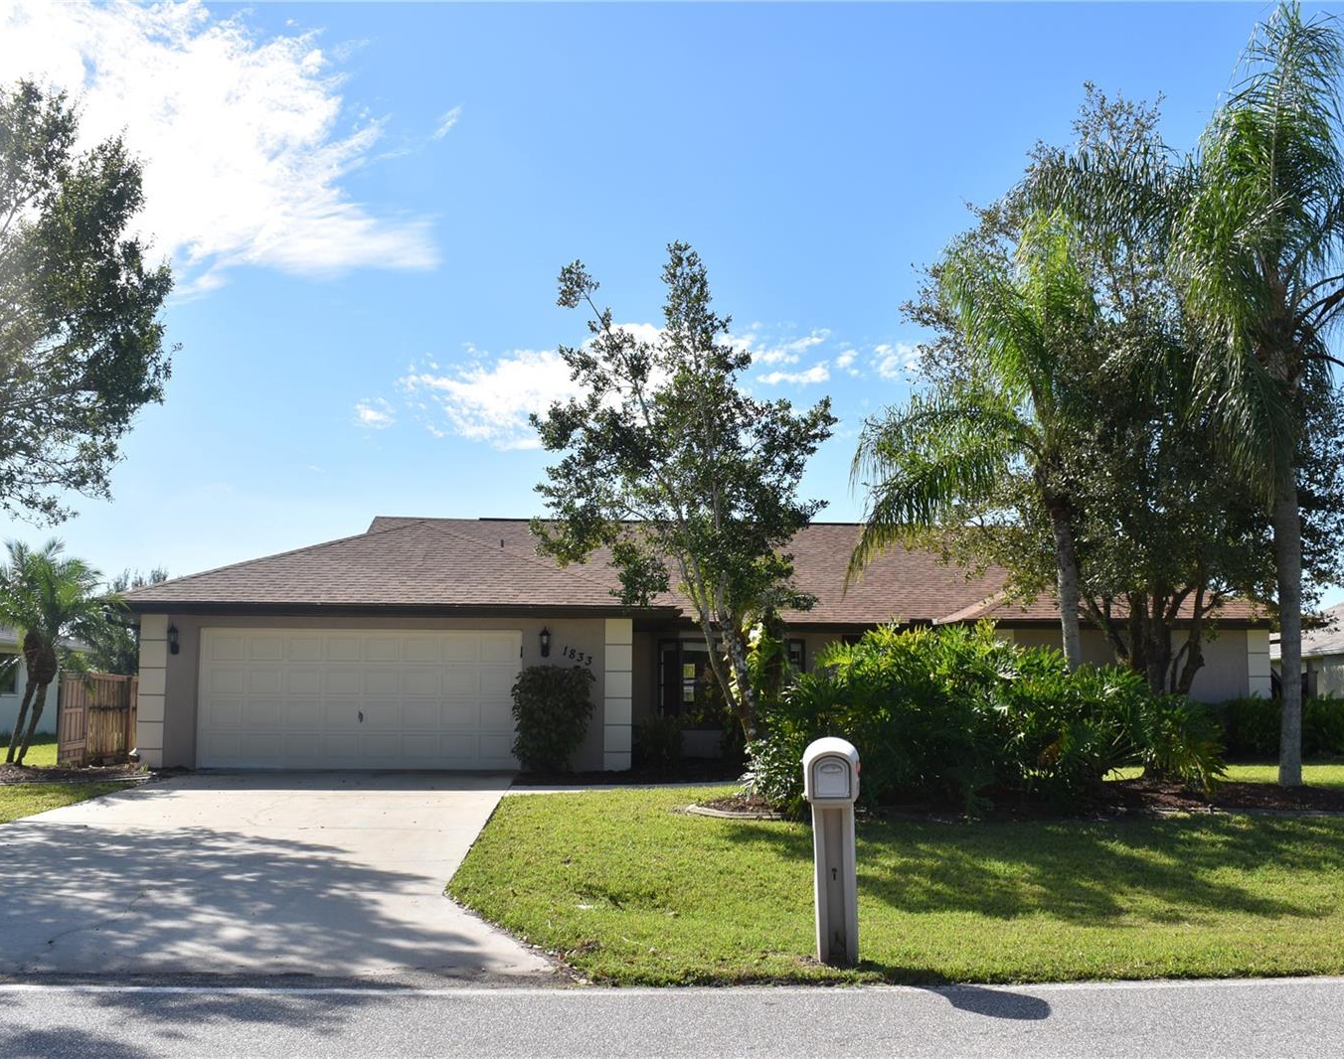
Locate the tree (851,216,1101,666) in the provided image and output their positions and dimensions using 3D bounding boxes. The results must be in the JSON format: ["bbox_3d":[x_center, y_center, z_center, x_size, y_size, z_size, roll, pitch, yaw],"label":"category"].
[{"bbox_3d":[4.007,-0.439,18.296,3.379,7.708,3.500,1,-6,-3],"label":"tree"}]

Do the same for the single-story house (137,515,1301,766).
[{"bbox_3d":[1.016,1.978,29.493,19.200,5.150,17.500,1,-6,-3],"label":"single-story house"}]

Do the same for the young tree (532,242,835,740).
[{"bbox_3d":[0.182,-0.228,17.768,3.853,7.151,3.700,1,-6,-3],"label":"young tree"}]

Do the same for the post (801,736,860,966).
[{"bbox_3d":[0.916,1.840,7.963,0.321,1.257,0.480,0,-6,3],"label":"post"}]

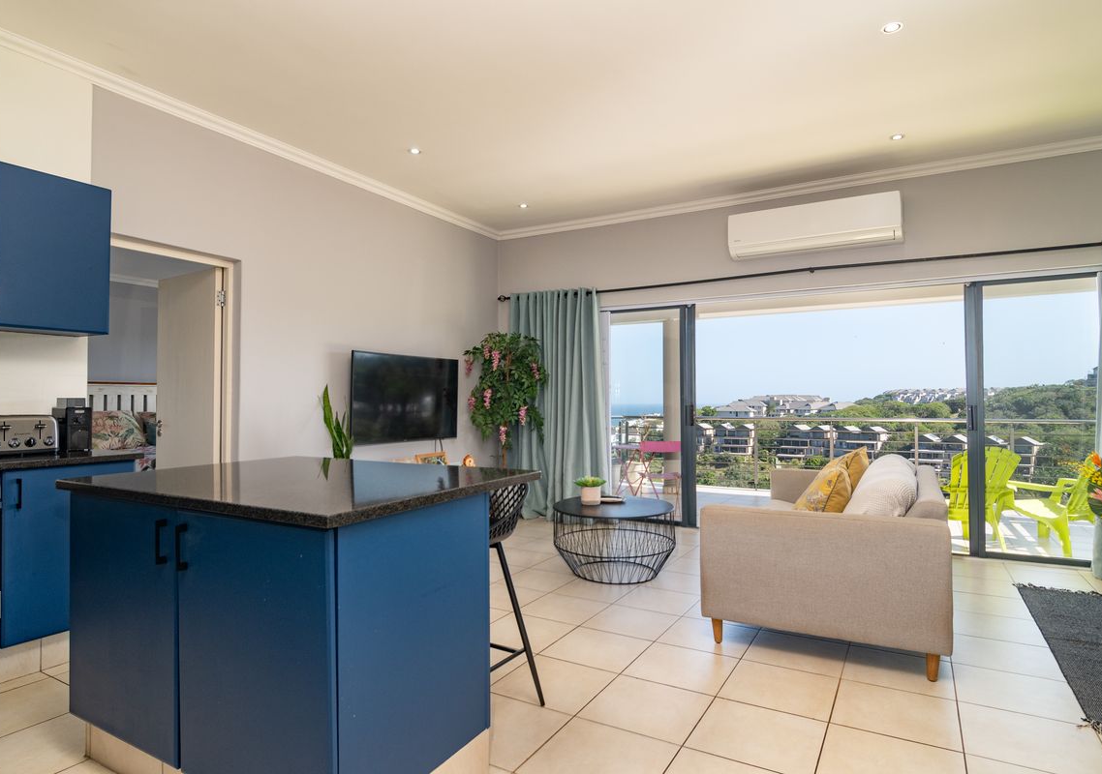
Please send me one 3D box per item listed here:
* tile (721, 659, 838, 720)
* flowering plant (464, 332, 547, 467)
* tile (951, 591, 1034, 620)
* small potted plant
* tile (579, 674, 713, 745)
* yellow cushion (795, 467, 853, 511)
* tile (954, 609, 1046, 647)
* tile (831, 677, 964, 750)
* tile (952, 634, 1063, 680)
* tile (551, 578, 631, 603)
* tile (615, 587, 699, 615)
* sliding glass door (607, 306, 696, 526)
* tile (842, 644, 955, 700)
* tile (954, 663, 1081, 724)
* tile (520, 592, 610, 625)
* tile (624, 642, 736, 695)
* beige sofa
[{"bbox_3d":[0.914,1.202,2.443,0.395,0.010,0.395,-1,-2,30],"label":"tile"},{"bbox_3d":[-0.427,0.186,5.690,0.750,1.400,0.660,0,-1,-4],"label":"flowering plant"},{"bbox_3d":[2.412,1.214,3.421,0.395,0.010,0.395,-1,-2,30],"label":"tile"},{"bbox_3d":[0.283,0.719,4.280,0.210,0.180,0.210,-1,-1,4],"label":"small potted plant"},{"bbox_3d":[0.363,1.201,2.299,0.396,0.010,0.396,-1,-2,30],"label":"tile"},{"bbox_3d":[1.328,0.586,3.047,0.160,0.400,0.420,22,5,15],"label":"yellow cushion"},{"bbox_3d":[2.209,1.208,3.069,0.396,0.010,0.396,-1,-2,30],"label":"tile"},{"bbox_3d":[1.256,1.192,2.238,0.396,0.010,0.396,-1,-2,30],"label":"tile"},{"bbox_3d":[2.009,1.200,2.731,0.395,0.010,0.395,-1,-2,30],"label":"tile"},{"bbox_3d":[0.282,1.238,3.739,0.395,0.010,0.395,-1,-2,30],"label":"tile"},{"bbox_3d":[0.627,1.233,3.535,0.396,0.010,0.396,-1,-2,30],"label":"tile"},{"bbox_3d":[0.887,0.264,5.777,0.980,2.020,0.080,-1,-2,30],"label":"sliding glass door"},{"bbox_3d":[1.461,1.201,2.587,0.395,0.010,0.395,-1,-2,30],"label":"tile"},{"bbox_3d":[1.803,1.192,2.380,0.396,0.010,0.396,-1,-2,30],"label":"tile"},{"bbox_3d":[0.079,1.234,3.393,0.396,0.010,0.396,-1,-2,30],"label":"tile"},{"bbox_3d":[0.566,1.209,2.643,0.396,0.010,0.396,-1,-2,30],"label":"tile"},{"bbox_3d":[1.631,0.853,3.482,1.000,0.732,1.990,-1,-2,30],"label":"beige sofa"}]

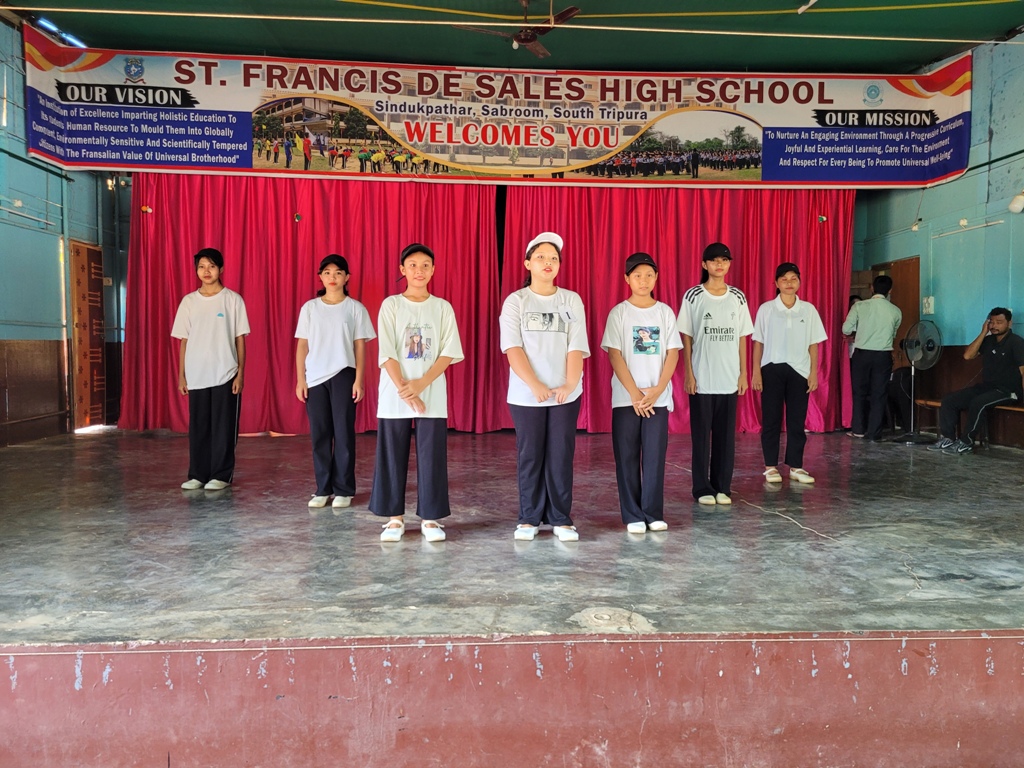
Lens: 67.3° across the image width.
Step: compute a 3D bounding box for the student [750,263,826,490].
[{"bbox_3d":[1.997,-0.081,5.533,0.527,1.560,0.290,1,3,3],"label":"student"}]

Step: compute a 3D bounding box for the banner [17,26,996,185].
[{"bbox_3d":[-0.012,-2.749,7.733,9.060,1.242,0.679,0,3,-3],"label":"banner"}]

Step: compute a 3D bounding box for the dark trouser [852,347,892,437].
[{"bbox_3d":[3.882,0.086,8.285,0.420,0.935,0.280,1,3,5],"label":"dark trouser"}]

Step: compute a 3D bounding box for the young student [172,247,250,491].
[{"bbox_3d":[-1.992,-0.109,5.099,0.477,1.580,0.290,0,3,-5],"label":"young student"}]

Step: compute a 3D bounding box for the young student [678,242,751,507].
[{"bbox_3d":[1.261,-0.072,4.787,0.457,1.604,0.290,1,3,0],"label":"young student"}]

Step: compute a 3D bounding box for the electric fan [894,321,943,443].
[{"bbox_3d":[4.274,-0.040,8.091,0.480,1.253,0.410,-1,3,-20],"label":"electric fan"}]

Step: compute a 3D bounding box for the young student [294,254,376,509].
[{"bbox_3d":[-1.057,-0.027,4.609,0.476,1.487,0.290,0,3,-6],"label":"young student"}]

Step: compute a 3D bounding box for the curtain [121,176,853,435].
[{"bbox_3d":[-0.172,-0.888,8.290,7.904,2.797,0.300,0,3,-3],"label":"curtain"}]

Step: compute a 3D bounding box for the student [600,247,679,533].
[{"bbox_3d":[0.684,0.039,4.072,0.414,1.448,0.330,1,3,2],"label":"student"}]

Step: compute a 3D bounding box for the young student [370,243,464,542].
[{"bbox_3d":[-0.472,0.033,3.845,0.458,1.459,0.340,0,3,-7],"label":"young student"}]

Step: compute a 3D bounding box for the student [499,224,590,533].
[{"bbox_3d":[0.165,0.004,3.888,0.448,1.526,0.340,0,3,-3],"label":"student"}]

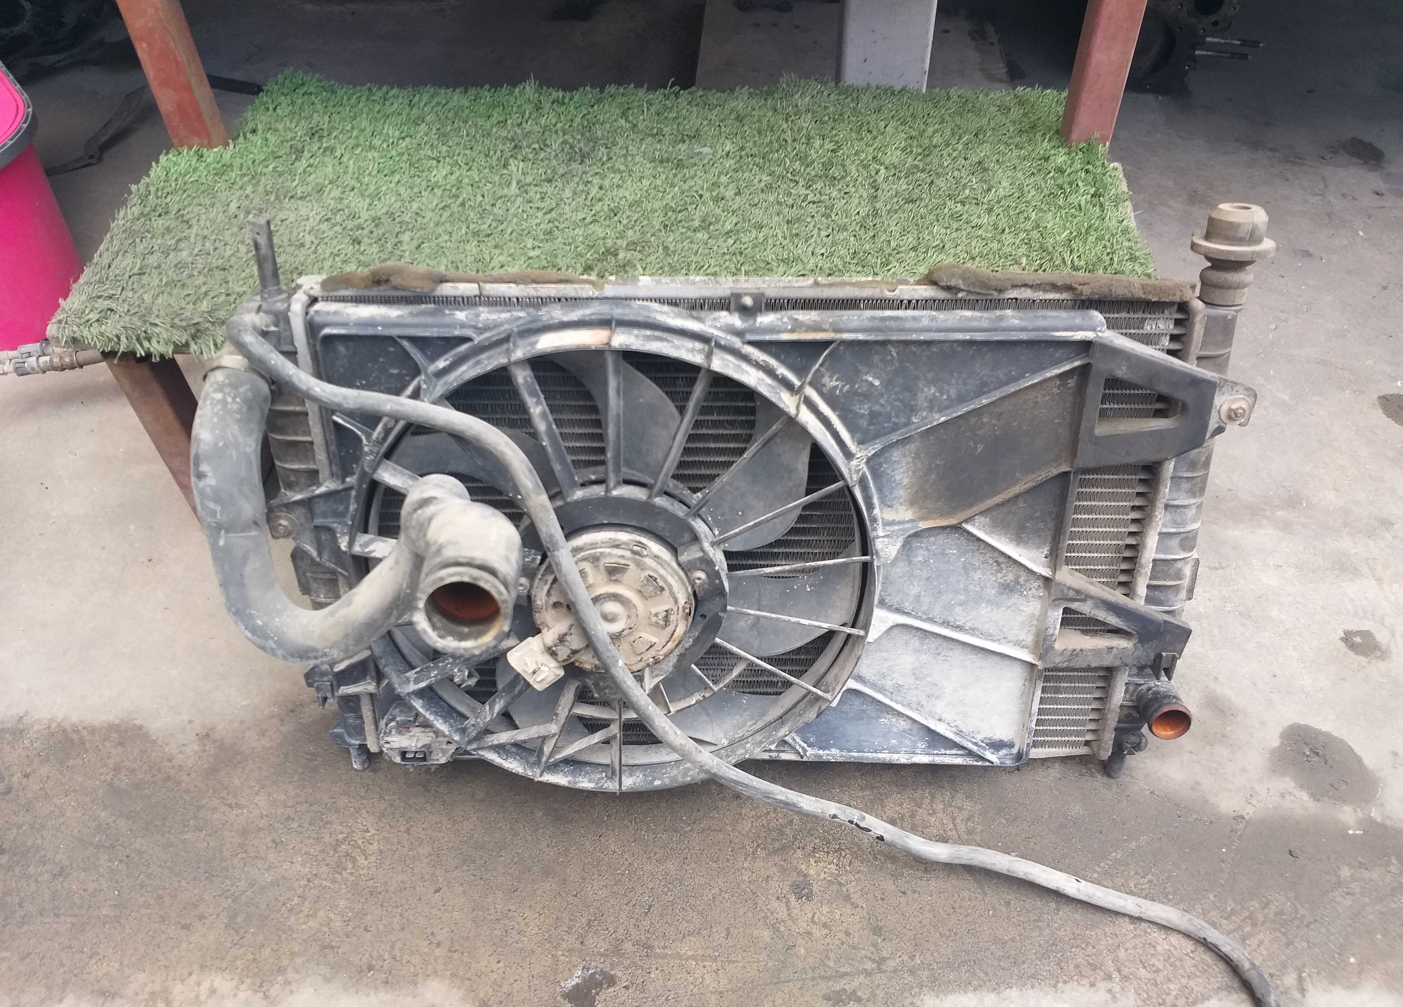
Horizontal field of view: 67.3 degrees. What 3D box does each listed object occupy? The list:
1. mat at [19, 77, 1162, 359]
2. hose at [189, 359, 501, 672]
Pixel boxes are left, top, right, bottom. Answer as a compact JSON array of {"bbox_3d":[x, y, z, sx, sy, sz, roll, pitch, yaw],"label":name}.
[{"bbox_3d":[-0.063,-0.268,0.950,0.850,0.035,0.460,1,43,3],"label":"mat"},{"bbox_3d":[-0.208,0.012,0.620,0.220,0.175,0.215,1,25,-2],"label":"hose"}]

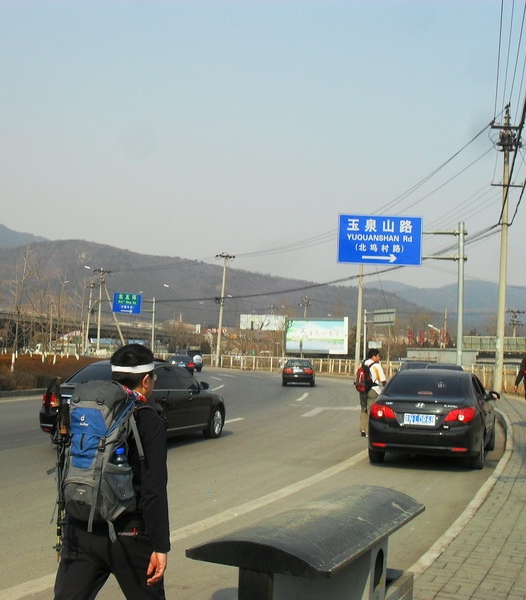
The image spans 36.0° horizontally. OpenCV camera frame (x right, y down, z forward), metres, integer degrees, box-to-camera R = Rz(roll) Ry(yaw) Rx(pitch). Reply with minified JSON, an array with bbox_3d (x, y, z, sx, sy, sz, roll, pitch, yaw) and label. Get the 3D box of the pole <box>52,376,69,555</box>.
[{"bbox_3d":[-0.851,0.712,3.400,0.080,0.760,0.070,-2,-5,25],"label":"pole"}]

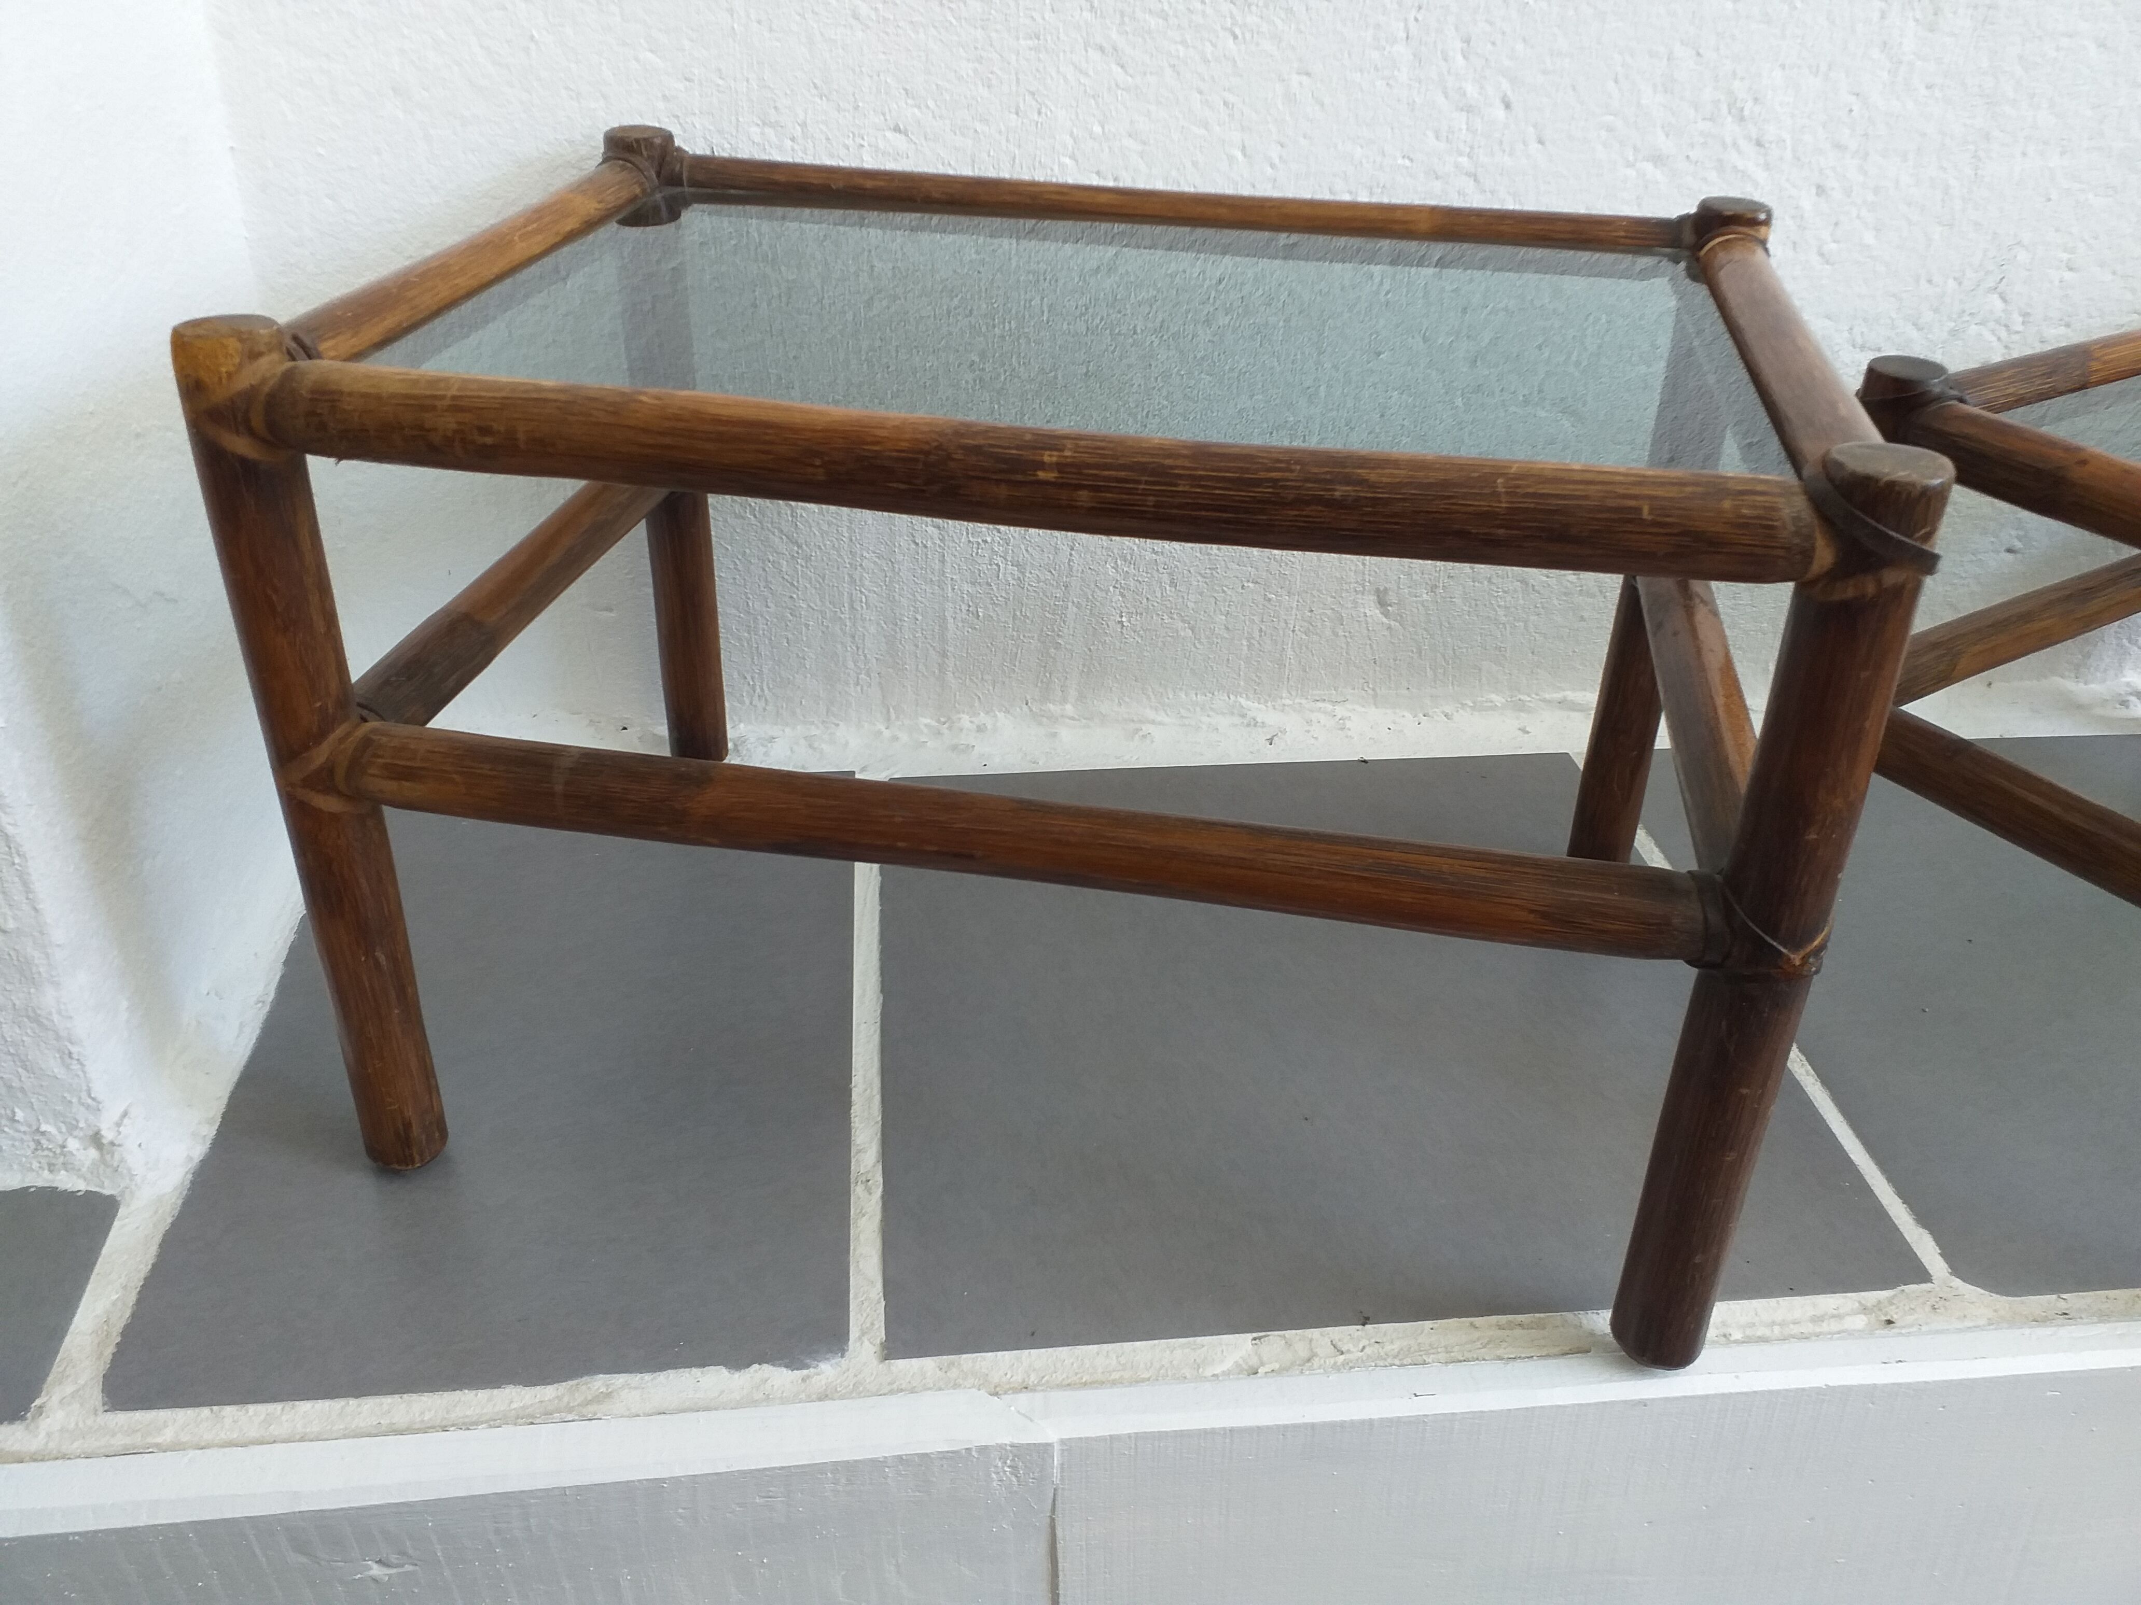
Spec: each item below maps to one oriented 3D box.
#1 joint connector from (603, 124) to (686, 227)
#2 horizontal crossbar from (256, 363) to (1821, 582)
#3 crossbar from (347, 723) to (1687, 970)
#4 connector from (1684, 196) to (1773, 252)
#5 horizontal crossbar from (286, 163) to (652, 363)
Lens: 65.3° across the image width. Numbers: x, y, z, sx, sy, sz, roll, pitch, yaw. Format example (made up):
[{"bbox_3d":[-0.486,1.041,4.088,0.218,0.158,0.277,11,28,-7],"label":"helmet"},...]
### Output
[{"bbox_3d":[-0.230,-0.338,0.897,0.041,0.039,0.041,7,33,9],"label":"joint connector"},{"bbox_3d":[-0.029,-0.114,0.565,0.527,0.033,0.033,6,33,9],"label":"horizontal crossbar"},{"bbox_3d":[-0.032,0.014,0.641,0.535,0.032,0.032,6,33,9],"label":"crossbar"},{"bbox_3d":[0.315,-0.273,0.811,0.041,0.033,0.041,7,33,9],"label":"connector"},{"bbox_3d":[-0.265,-0.239,0.756,0.030,0.030,0.321,7,33,9],"label":"horizontal crossbar"}]

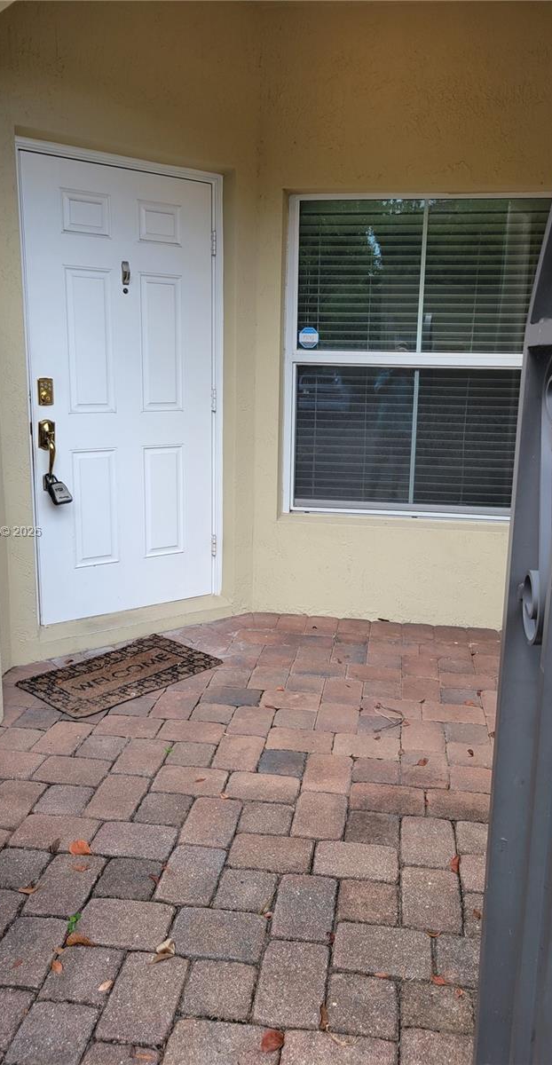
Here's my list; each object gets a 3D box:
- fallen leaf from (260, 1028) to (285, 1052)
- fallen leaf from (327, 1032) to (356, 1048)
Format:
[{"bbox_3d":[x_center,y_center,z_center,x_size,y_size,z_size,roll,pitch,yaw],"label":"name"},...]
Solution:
[{"bbox_3d":[-0.004,1.031,1.621,0.043,0.009,0.053,2,14,11],"label":"fallen leaf"},{"bbox_3d":[0.130,1.030,1.622,0.061,0.009,0.027,4,15,17],"label":"fallen leaf"}]

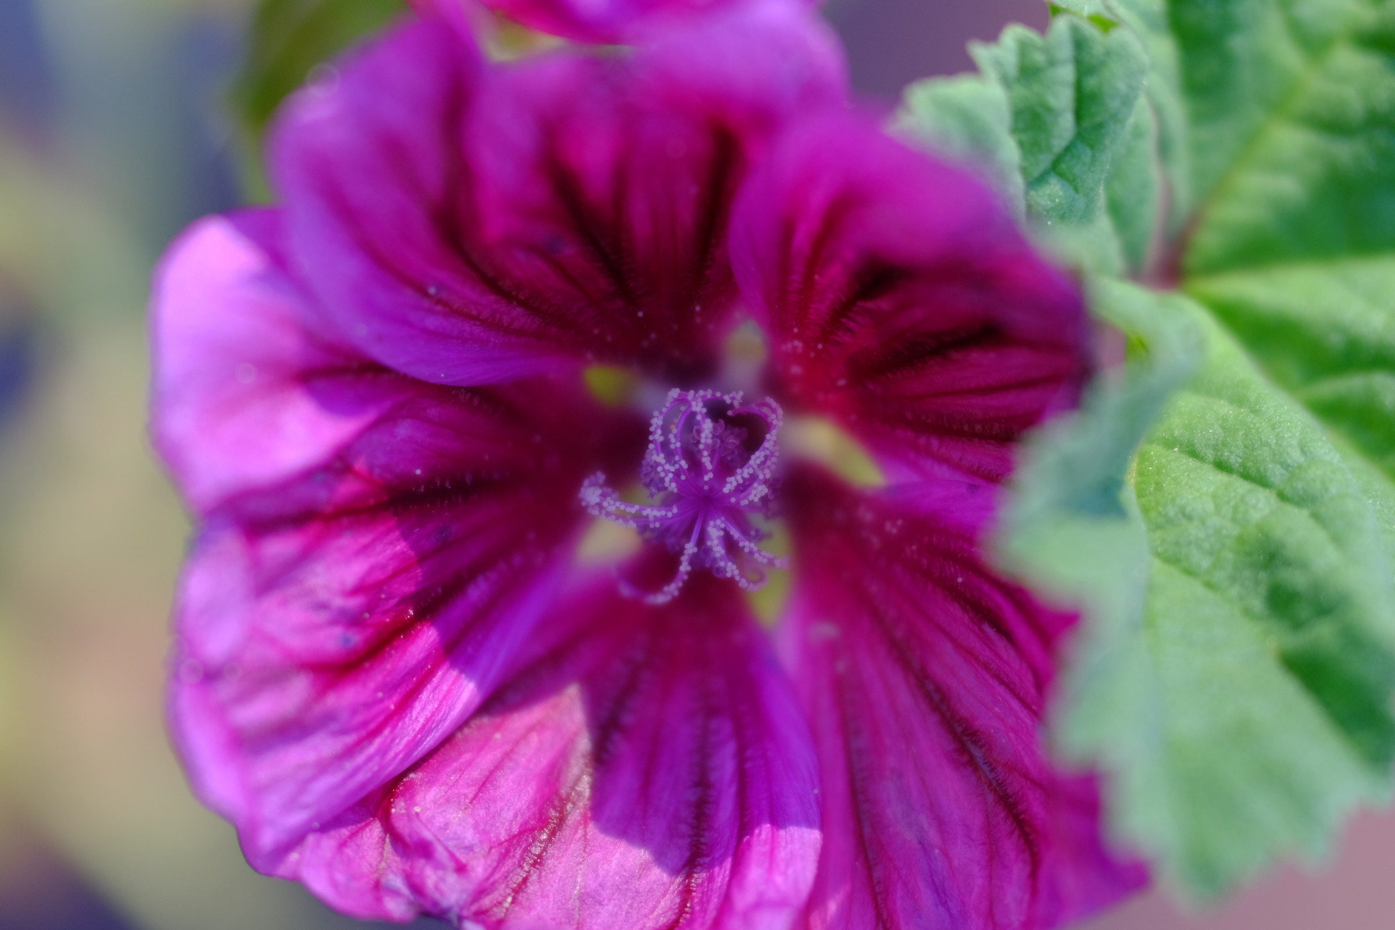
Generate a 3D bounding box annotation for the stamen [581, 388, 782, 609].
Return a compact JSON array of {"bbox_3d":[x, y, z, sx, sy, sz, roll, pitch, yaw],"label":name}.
[{"bbox_3d":[-0.001,0.002,0.171,0.012,0.012,0.010,0,14,0],"label":"stamen"}]

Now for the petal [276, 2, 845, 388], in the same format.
[{"bbox_3d":[-0.008,-0.015,0.166,0.031,0.021,0.010,-8,36,6],"label":"petal"}]

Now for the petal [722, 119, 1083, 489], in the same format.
[{"bbox_3d":[0.012,-0.010,0.167,0.020,0.020,0.010,44,43,1],"label":"petal"}]

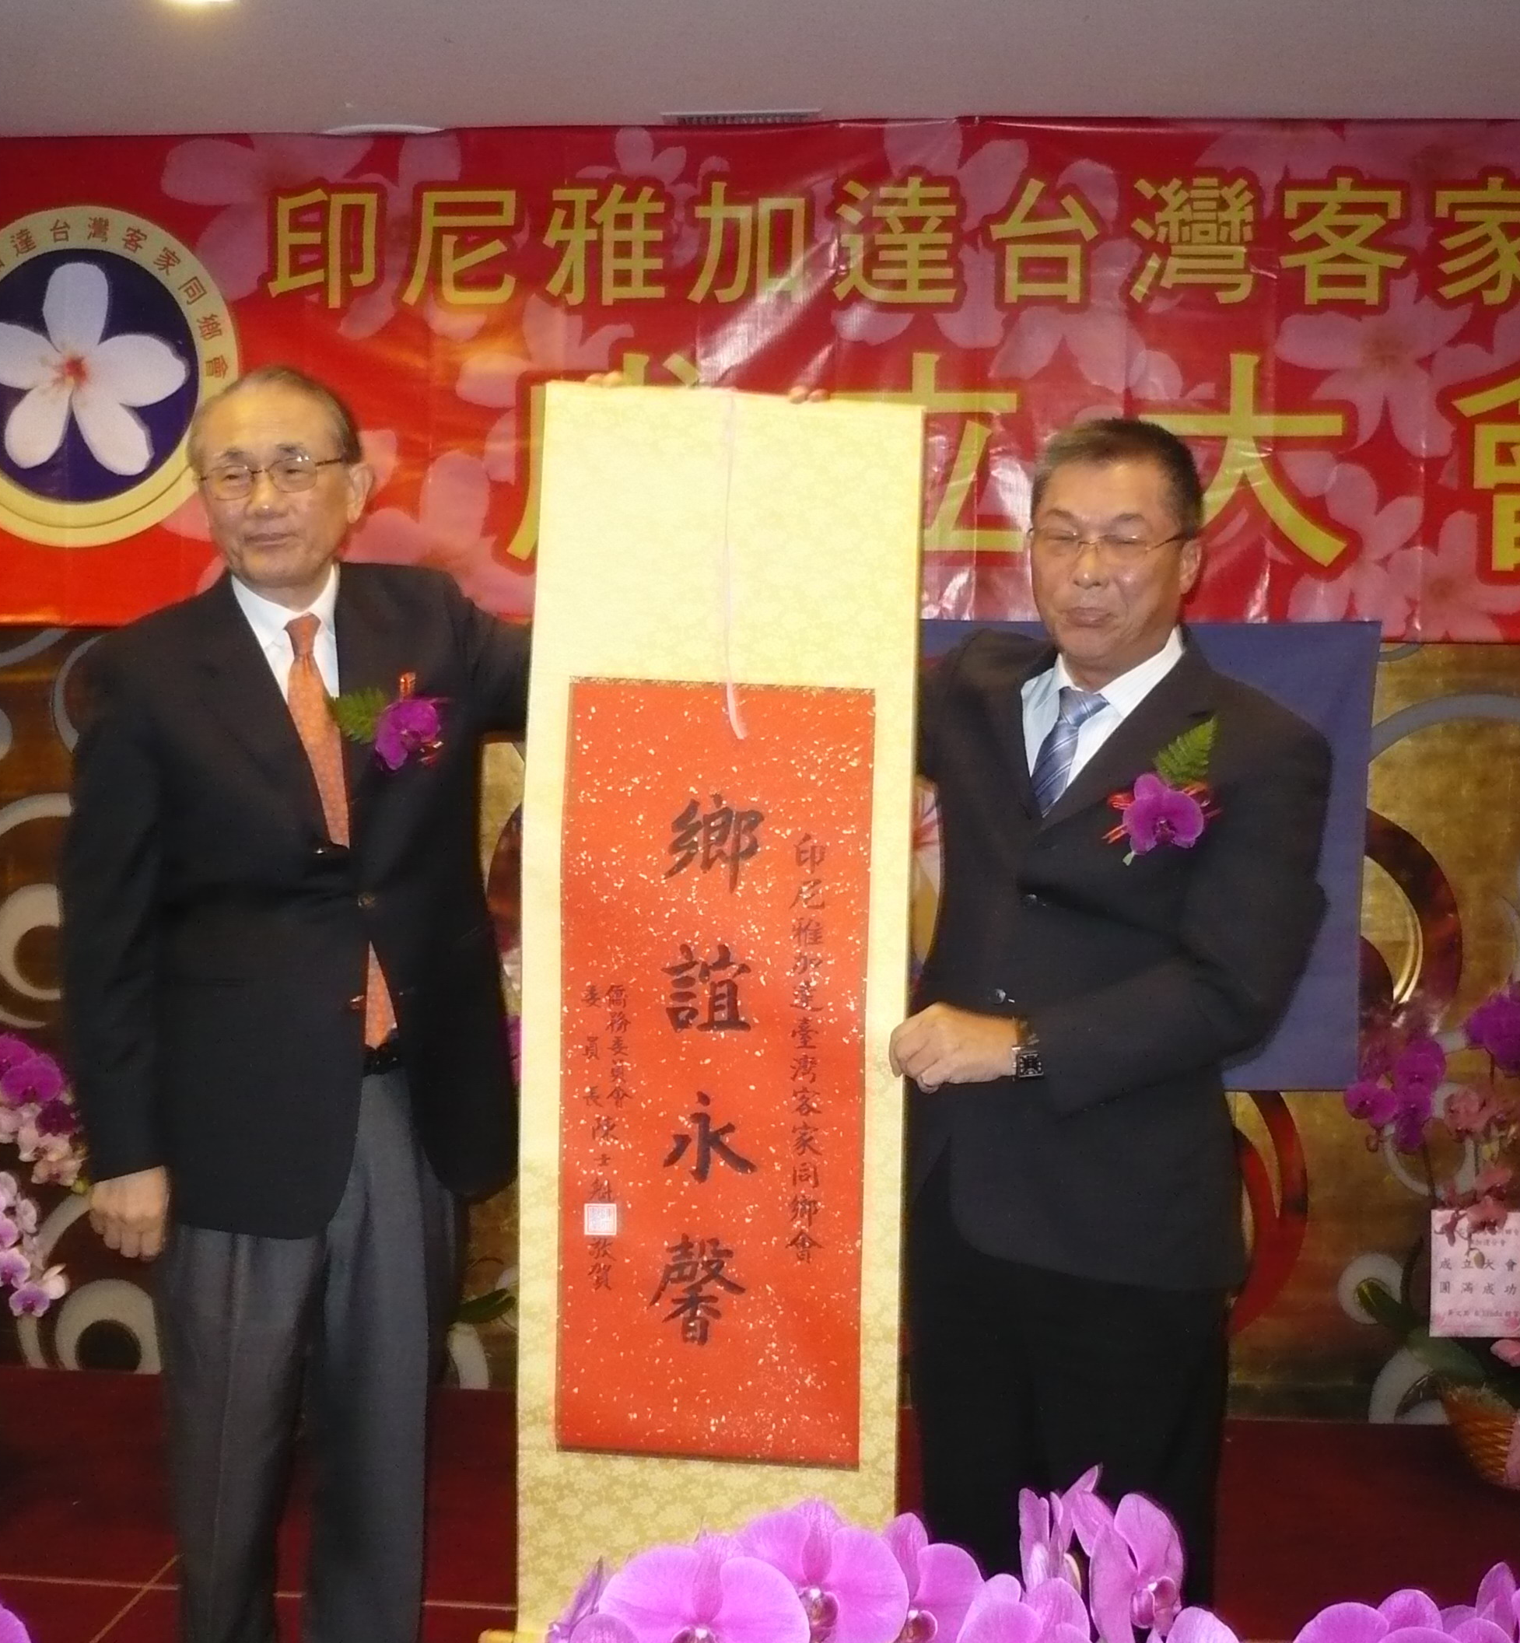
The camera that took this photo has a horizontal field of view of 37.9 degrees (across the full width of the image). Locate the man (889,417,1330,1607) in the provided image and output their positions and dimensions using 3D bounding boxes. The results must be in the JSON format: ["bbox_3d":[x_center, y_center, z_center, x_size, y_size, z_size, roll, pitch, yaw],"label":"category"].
[{"bbox_3d":[0.369,0.408,2.350,0.510,1.690,0.380,2,2,30],"label":"man"}]

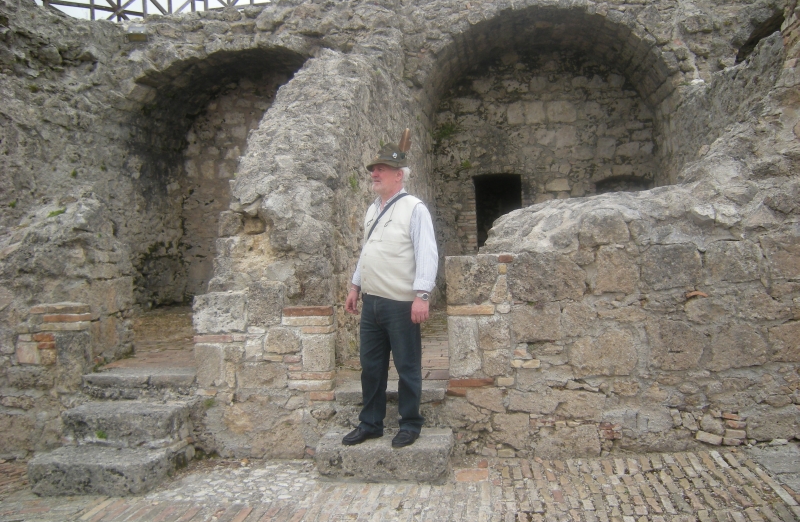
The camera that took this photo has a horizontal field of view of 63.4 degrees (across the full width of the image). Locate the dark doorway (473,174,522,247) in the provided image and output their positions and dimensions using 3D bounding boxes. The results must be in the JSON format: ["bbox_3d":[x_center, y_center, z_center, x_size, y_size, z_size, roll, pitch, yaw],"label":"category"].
[{"bbox_3d":[1.146,-0.239,7.606,0.522,1.506,0.400,-1,3,4],"label":"dark doorway"}]

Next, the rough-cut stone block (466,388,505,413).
[{"bbox_3d":[0.539,0.837,4.049,0.209,0.135,0.200,-1,3,4],"label":"rough-cut stone block"}]

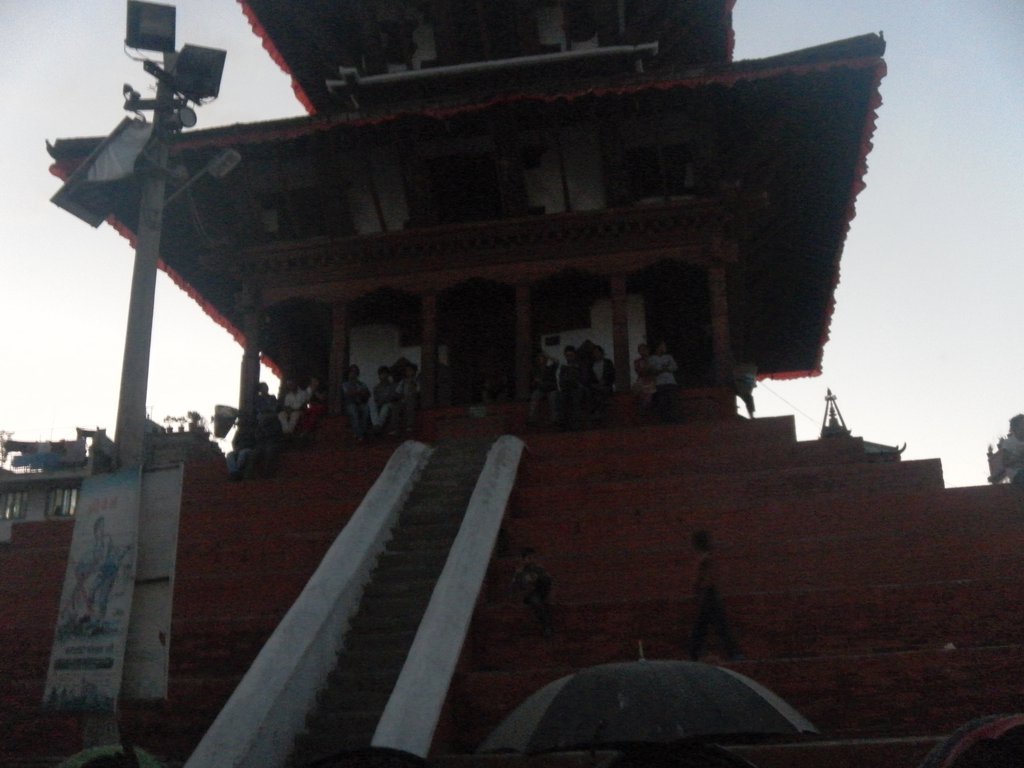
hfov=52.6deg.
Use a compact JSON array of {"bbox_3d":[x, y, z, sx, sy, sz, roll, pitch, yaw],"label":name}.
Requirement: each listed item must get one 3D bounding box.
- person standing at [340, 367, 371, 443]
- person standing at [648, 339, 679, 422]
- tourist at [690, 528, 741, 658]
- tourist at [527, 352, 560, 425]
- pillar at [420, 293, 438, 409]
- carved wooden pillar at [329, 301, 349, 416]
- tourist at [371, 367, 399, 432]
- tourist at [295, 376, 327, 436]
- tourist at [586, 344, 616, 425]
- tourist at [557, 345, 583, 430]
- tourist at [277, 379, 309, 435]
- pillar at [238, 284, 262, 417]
[{"bbox_3d":[-2.885,0.331,19.082,0.560,1.494,0.650,-5,-21,11],"label":"person standing"},{"bbox_3d":[2.631,-0.054,17.994,0.540,1.517,0.550,-5,-21,11],"label":"person standing"},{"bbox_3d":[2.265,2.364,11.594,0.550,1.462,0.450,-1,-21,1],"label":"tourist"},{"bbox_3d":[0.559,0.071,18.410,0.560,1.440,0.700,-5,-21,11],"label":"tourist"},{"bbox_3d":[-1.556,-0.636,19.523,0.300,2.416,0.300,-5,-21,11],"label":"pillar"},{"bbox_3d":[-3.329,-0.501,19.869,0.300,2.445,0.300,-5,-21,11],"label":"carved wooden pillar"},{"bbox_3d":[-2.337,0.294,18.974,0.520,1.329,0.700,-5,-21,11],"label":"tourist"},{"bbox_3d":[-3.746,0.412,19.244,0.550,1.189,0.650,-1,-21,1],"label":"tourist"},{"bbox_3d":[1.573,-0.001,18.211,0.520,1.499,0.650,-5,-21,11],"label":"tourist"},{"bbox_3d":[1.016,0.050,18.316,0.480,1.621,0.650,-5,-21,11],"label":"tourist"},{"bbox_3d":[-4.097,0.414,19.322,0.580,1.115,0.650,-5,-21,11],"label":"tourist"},{"bbox_3d":[-5.129,-0.549,20.289,0.340,2.869,0.340,-5,-21,11],"label":"pillar"}]

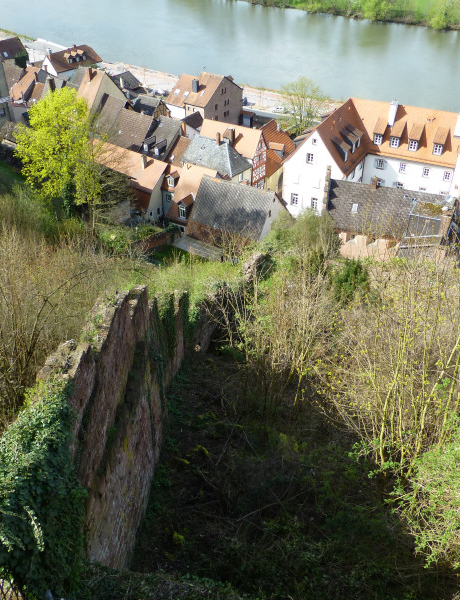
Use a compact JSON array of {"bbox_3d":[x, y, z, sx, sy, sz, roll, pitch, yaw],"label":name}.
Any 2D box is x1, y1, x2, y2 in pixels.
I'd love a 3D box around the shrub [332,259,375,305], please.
[{"bbox_3d":[12.397,-1.807,58.000,3.900,3.800,3.600,-1,34,0],"label":"shrub"}]

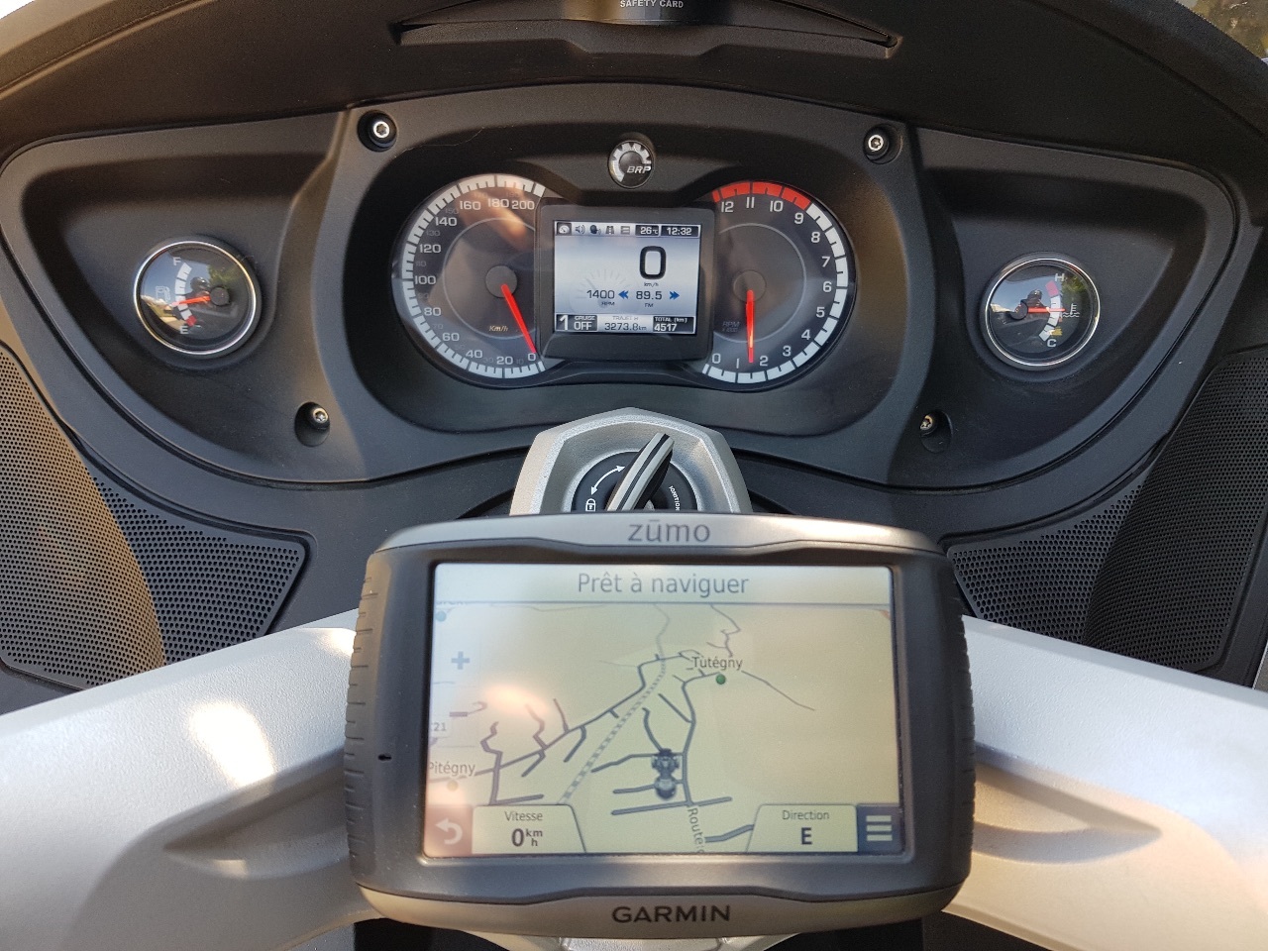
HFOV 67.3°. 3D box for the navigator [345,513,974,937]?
[{"bbox_3d":[0.006,0.058,0.228,0.144,0.096,0.029,0,-10,-1],"label":"navigator"}]

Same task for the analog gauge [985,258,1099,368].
[{"bbox_3d":[0.215,-0.086,0.502,0.057,0.057,0.020,6,14,20],"label":"analog gauge"}]

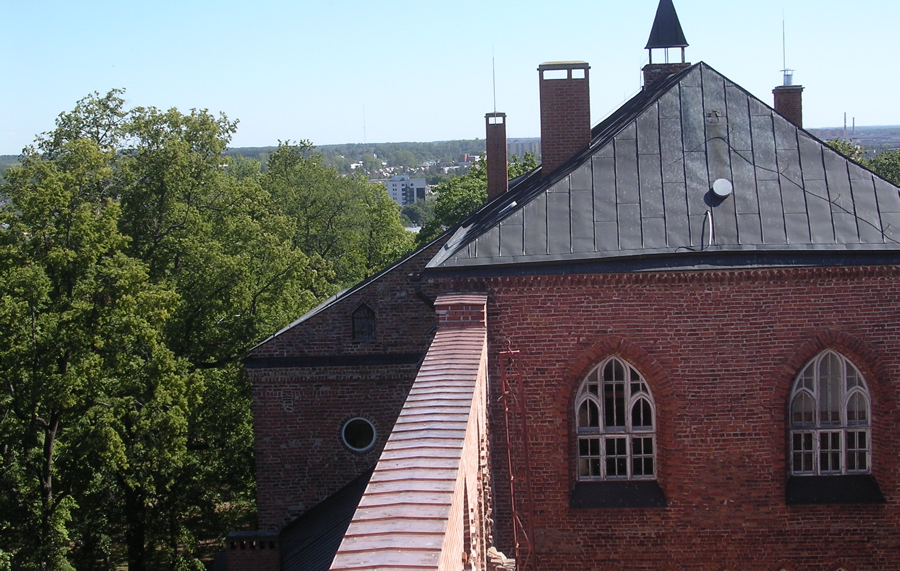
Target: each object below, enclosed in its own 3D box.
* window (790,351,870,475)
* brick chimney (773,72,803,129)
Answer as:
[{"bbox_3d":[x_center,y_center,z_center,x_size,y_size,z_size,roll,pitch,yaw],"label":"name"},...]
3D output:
[{"bbox_3d":[8.532,2.855,34.936,1.777,2.822,0.220,-2,5,2],"label":"window"},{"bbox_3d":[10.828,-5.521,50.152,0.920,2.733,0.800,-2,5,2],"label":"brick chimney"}]

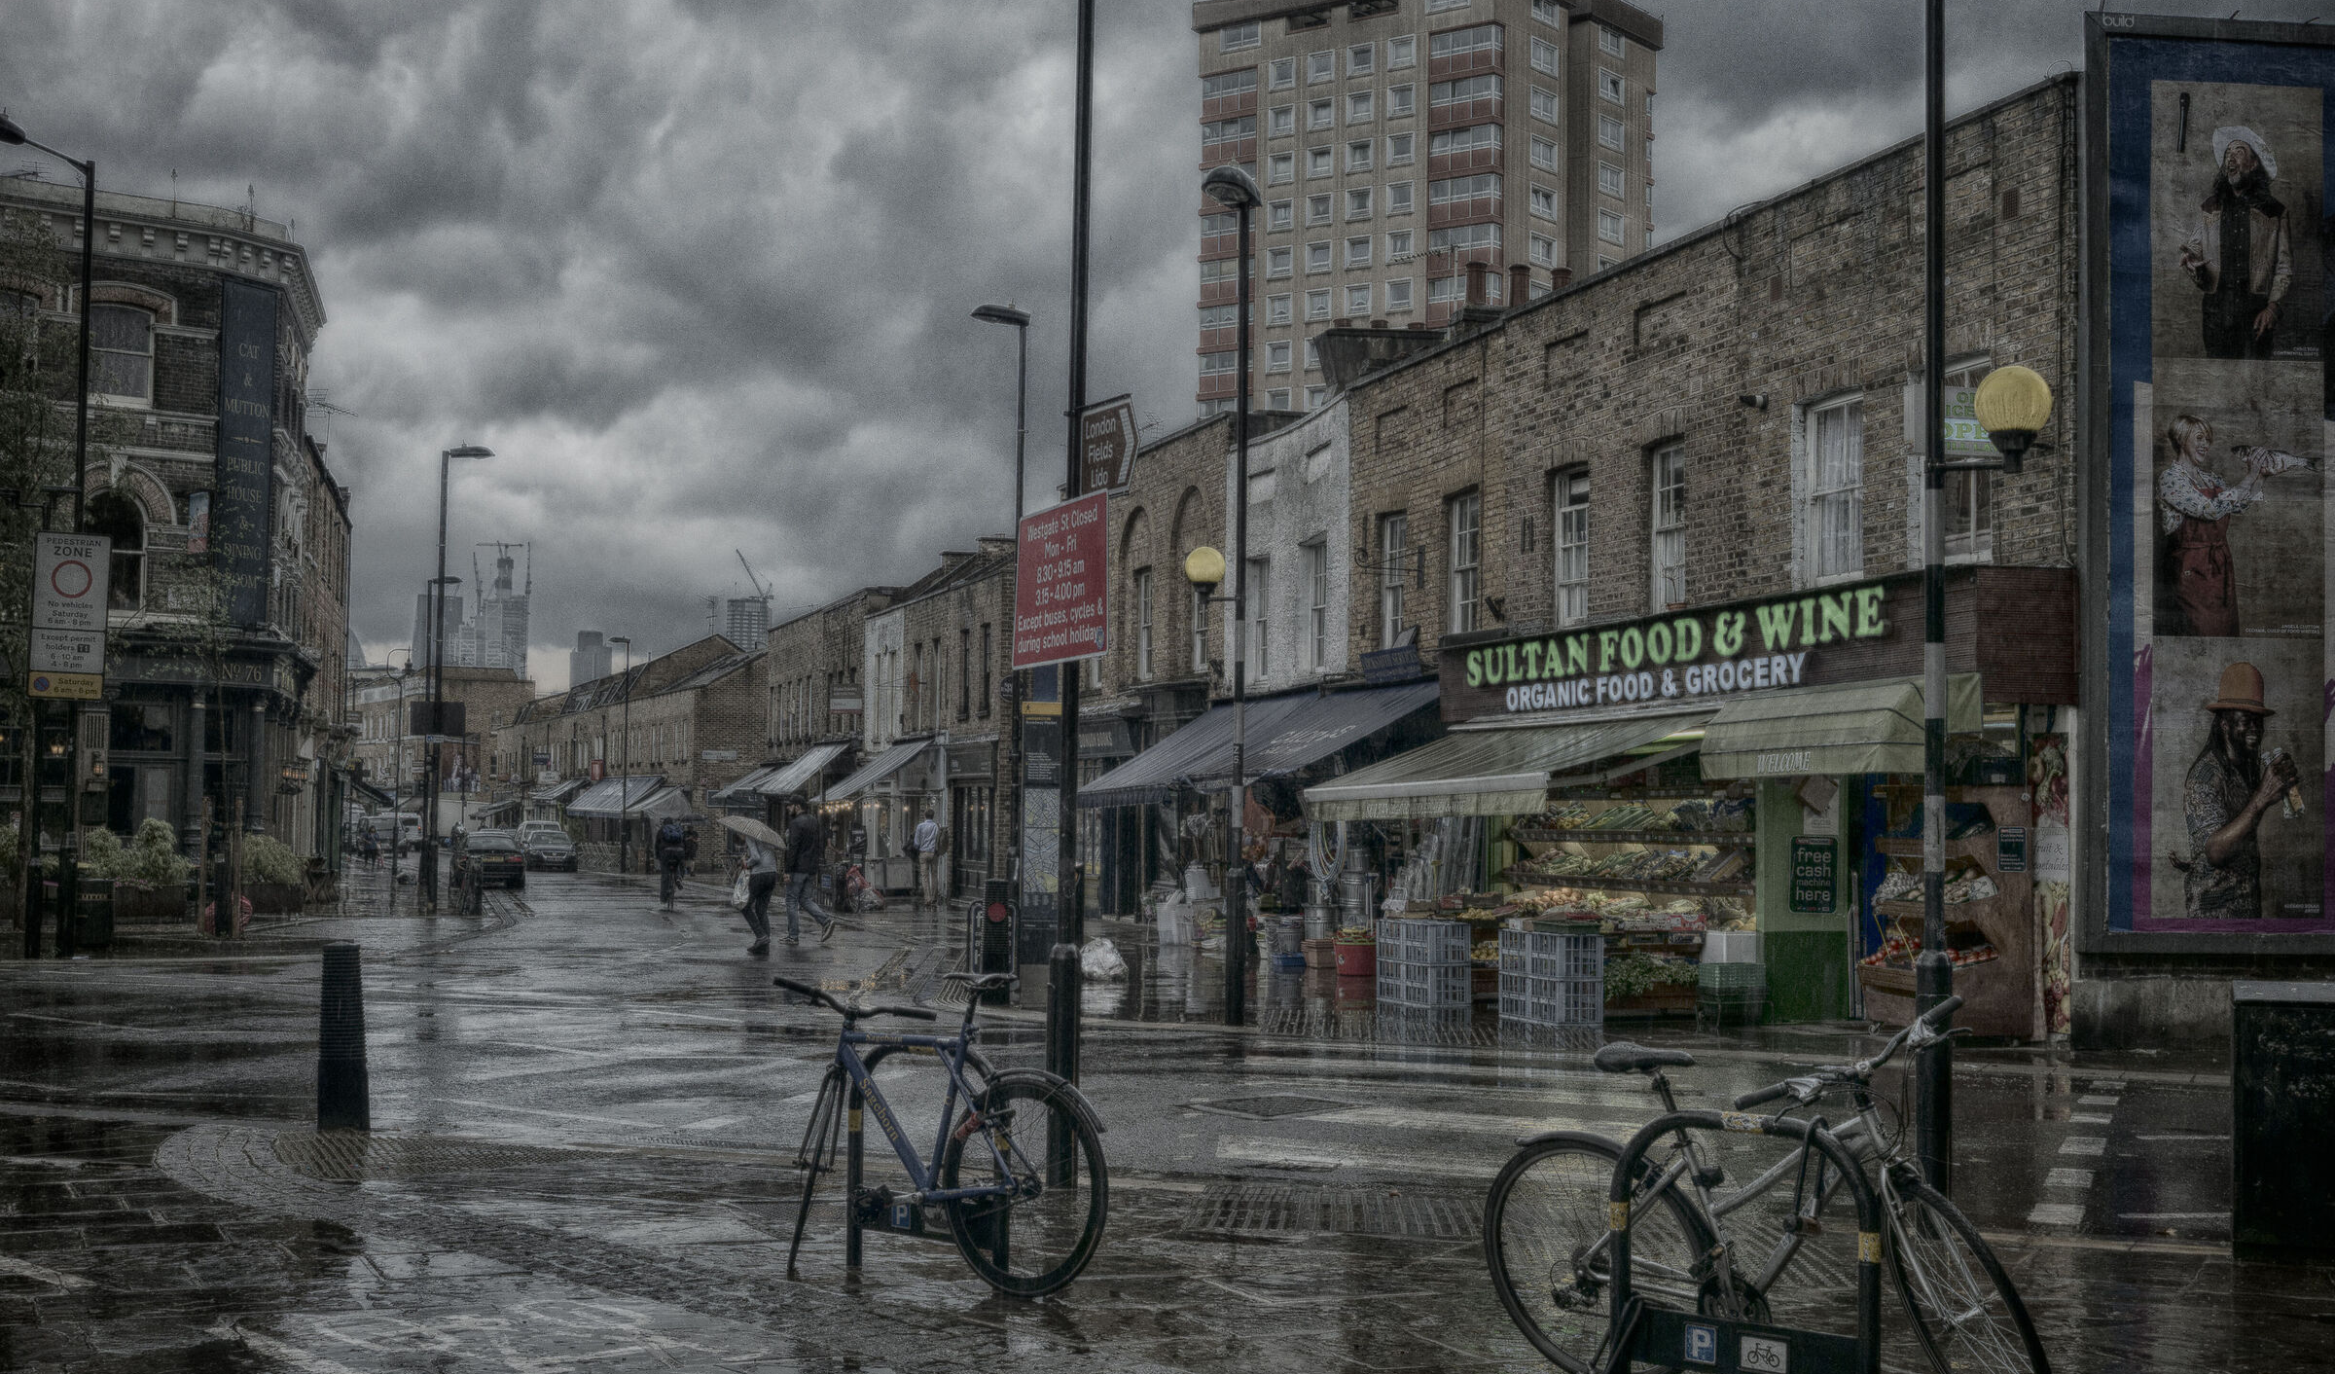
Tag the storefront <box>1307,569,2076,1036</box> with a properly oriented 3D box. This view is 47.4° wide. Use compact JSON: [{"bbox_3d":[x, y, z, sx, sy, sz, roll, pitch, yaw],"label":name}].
[{"bbox_3d":[4.134,1.086,24.831,2.380,3.501,10.565,2,-3,-16],"label":"storefront"}]

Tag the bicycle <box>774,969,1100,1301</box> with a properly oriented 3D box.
[{"bbox_3d":[-0.800,1.435,8.683,1.610,1.000,0.530,-1,-4,37],"label":"bicycle"}]

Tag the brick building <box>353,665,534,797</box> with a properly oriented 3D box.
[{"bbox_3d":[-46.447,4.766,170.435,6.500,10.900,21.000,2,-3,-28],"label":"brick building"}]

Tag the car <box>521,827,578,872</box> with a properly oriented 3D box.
[{"bbox_3d":[-21.377,5.620,92.123,1.760,1.450,4.400,2,-3,-14],"label":"car"}]

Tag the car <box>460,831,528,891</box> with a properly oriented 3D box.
[{"bbox_3d":[-16.947,4.336,66.971,1.740,1.420,4.400,2,-3,-14],"label":"car"}]

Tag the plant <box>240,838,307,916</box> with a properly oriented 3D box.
[{"bbox_3d":[-12.854,2.713,38.200,1.020,1.130,0.750,1,-3,-8],"label":"plant"}]

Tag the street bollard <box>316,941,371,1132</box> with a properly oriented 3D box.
[{"bbox_3d":[-4.174,1.778,13.526,0.255,0.940,0.255,2,-3,-18],"label":"street bollard"}]

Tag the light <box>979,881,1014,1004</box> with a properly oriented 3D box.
[{"bbox_3d":[-1.442,2.140,22.529,0.220,1.080,0.200,1,-3,-8],"label":"light"}]

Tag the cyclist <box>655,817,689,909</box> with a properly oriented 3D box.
[{"bbox_3d":[-8.673,3.080,46.500,0.550,1.660,1.700,2,-3,-15],"label":"cyclist"}]

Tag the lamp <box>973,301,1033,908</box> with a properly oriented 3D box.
[{"bbox_3d":[-2.214,-0.845,34.551,0.770,8.250,0.300,2,-3,-14],"label":"lamp"}]

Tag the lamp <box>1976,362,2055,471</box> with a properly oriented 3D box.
[{"bbox_3d":[3.168,-1.004,9.950,0.295,0.410,0.295,1,-3,0],"label":"lamp"}]

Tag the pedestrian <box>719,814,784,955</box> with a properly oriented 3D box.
[{"bbox_3d":[-5.039,2.378,32.347,0.850,1.720,0.850,1,-3,0],"label":"pedestrian"}]

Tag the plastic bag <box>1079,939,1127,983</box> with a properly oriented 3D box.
[{"bbox_3d":[-0.628,2.584,25.100,0.470,0.410,0.450,1,-3,0],"label":"plastic bag"}]

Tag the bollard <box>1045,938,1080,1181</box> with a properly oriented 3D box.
[{"bbox_3d":[-0.434,1.620,11.429,0.140,1.050,0.140,1,-3,0],"label":"bollard"}]

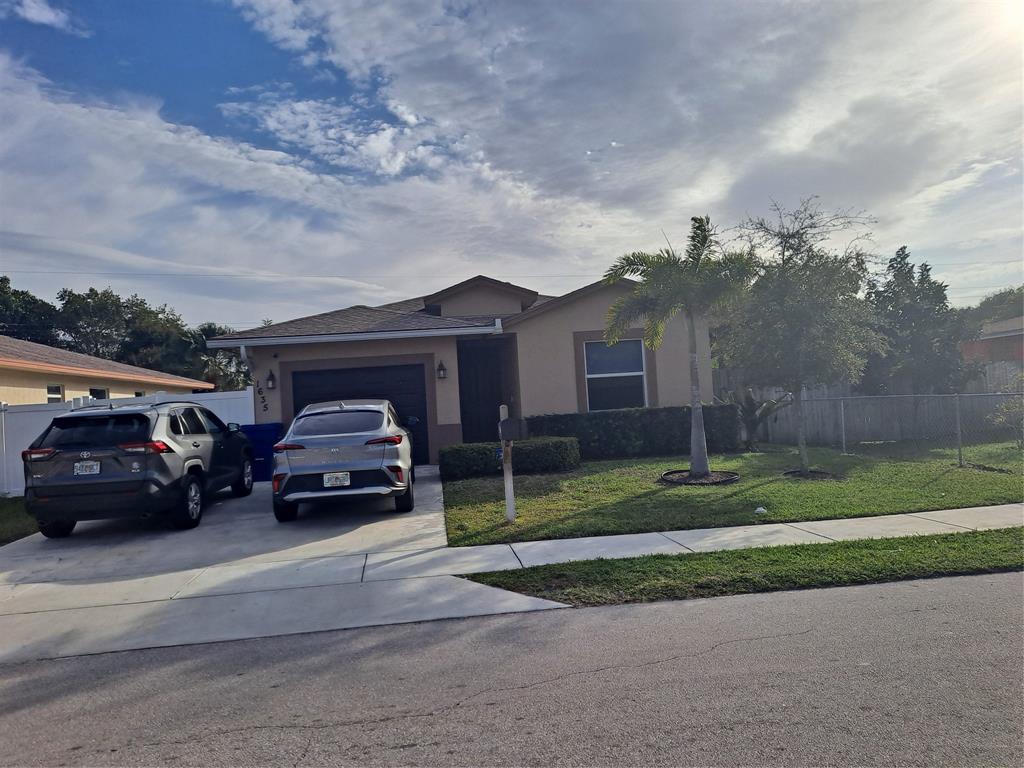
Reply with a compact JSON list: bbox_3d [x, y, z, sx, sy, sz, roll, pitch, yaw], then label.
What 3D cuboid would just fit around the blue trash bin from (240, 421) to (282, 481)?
[{"bbox_3d":[-4.856,1.333,14.575,0.770,1.100,0.800,-3,-1,-6],"label":"blue trash bin"}]

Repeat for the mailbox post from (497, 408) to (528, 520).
[{"bbox_3d":[0.004,0.932,8.641,0.280,1.380,0.450,-4,-1,3],"label":"mailbox post"}]

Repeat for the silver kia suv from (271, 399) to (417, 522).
[{"bbox_3d":[-2.446,0.997,11.371,1.820,1.560,4.630,-3,1,-7],"label":"silver kia suv"}]

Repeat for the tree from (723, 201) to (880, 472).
[{"bbox_3d":[4.561,-0.772,11.557,2.750,4.280,2.600,-3,-1,-6],"label":"tree"}]

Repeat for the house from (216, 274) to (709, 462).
[{"bbox_3d":[-1.261,-0.326,20.801,10.500,4.250,11.800,-3,-1,-6],"label":"house"}]

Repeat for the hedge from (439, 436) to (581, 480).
[{"bbox_3d":[-0.073,1.349,13.553,2.500,0.560,1.150,-3,-1,-6],"label":"hedge"}]

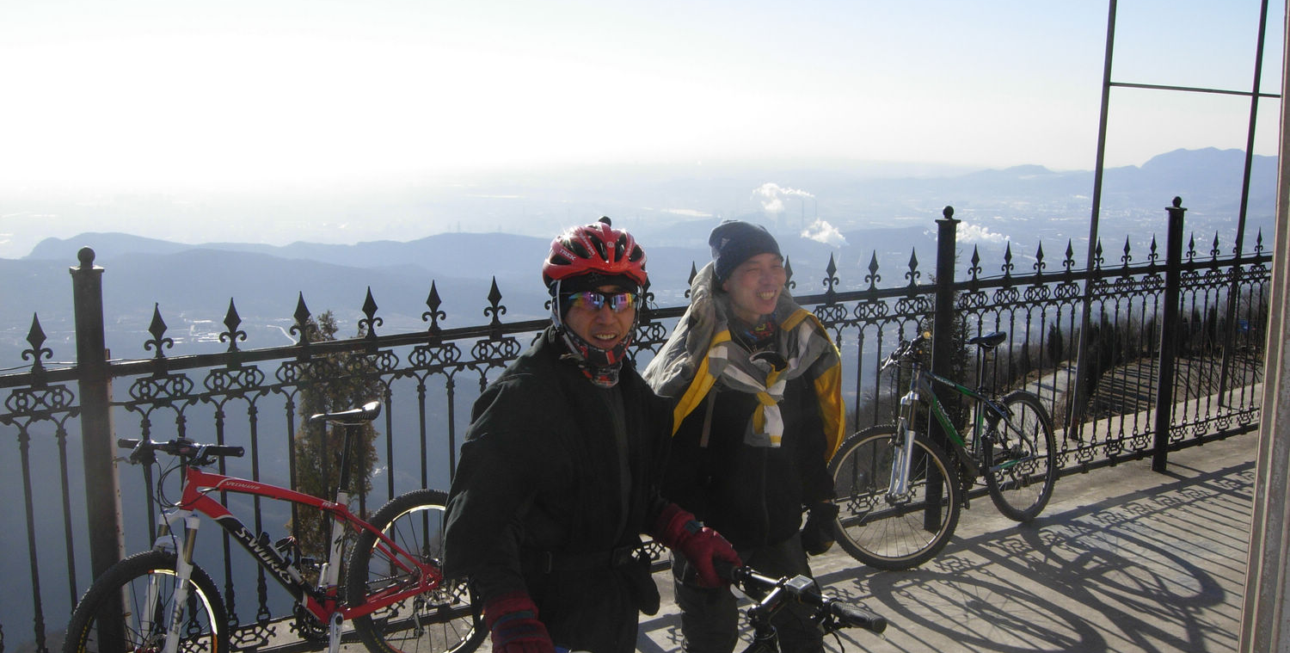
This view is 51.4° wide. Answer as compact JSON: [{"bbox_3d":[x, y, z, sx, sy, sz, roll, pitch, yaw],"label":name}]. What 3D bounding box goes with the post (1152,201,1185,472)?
[{"bbox_3d":[3.101,0.045,7.936,0.088,1.632,0.088,-6,11,-36],"label":"post"}]

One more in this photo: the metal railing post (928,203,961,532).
[{"bbox_3d":[1.493,0.213,6.752,0.088,1.632,0.088,-6,11,-36],"label":"metal railing post"}]

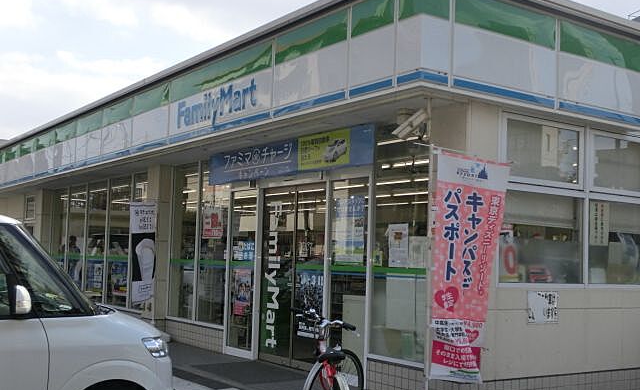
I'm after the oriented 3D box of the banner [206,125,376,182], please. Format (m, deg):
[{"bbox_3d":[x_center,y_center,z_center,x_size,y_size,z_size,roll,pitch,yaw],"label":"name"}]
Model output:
[{"bbox_3d":[-0.511,-0.437,9.520,0.080,0.424,3.764,5,-6,-34],"label":"banner"}]

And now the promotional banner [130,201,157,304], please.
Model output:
[{"bbox_3d":[-2.617,0.860,11.514,0.430,1.520,0.050,4,-5,-27],"label":"promotional banner"}]

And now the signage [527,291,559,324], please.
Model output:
[{"bbox_3d":[2.041,1.026,7.068,0.425,0.290,0.020,5,-6,-34],"label":"signage"}]

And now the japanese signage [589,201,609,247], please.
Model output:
[{"bbox_3d":[2.776,0.292,7.703,0.298,0.425,0.020,5,-6,-34],"label":"japanese signage"}]

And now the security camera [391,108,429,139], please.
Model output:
[{"bbox_3d":[0.858,-0.678,7.365,0.360,0.140,0.130,-42,-12,6],"label":"security camera"}]

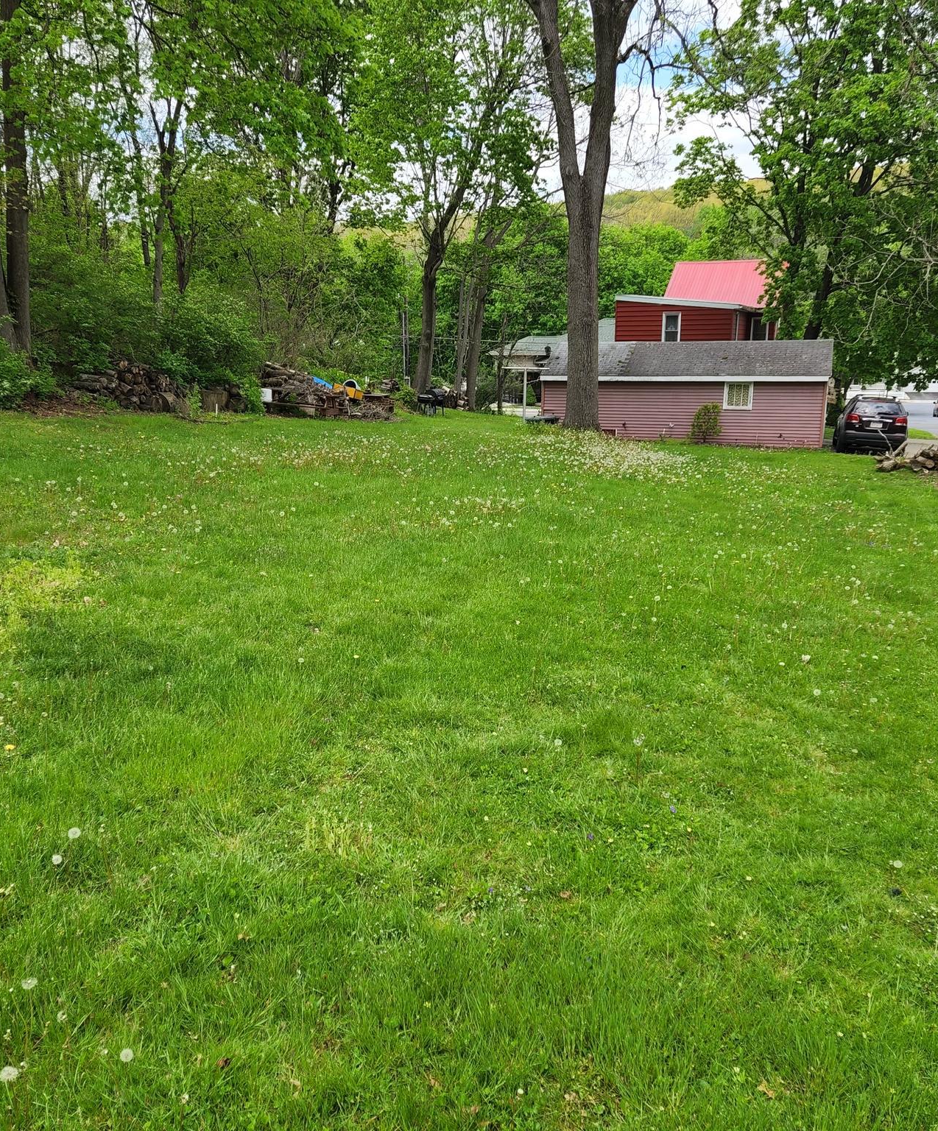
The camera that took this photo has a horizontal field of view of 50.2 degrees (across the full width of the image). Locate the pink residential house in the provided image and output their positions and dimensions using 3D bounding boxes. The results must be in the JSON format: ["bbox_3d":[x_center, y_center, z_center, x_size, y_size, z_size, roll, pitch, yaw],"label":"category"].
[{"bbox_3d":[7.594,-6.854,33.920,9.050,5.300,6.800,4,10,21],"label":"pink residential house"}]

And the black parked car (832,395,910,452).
[{"bbox_3d":[12.609,-4.473,31.608,1.890,1.720,4.680,4,10,17],"label":"black parked car"}]

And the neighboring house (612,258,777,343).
[{"bbox_3d":[10.863,-10.227,46.206,6.600,8.100,9.000,4,10,21],"label":"neighboring house"}]

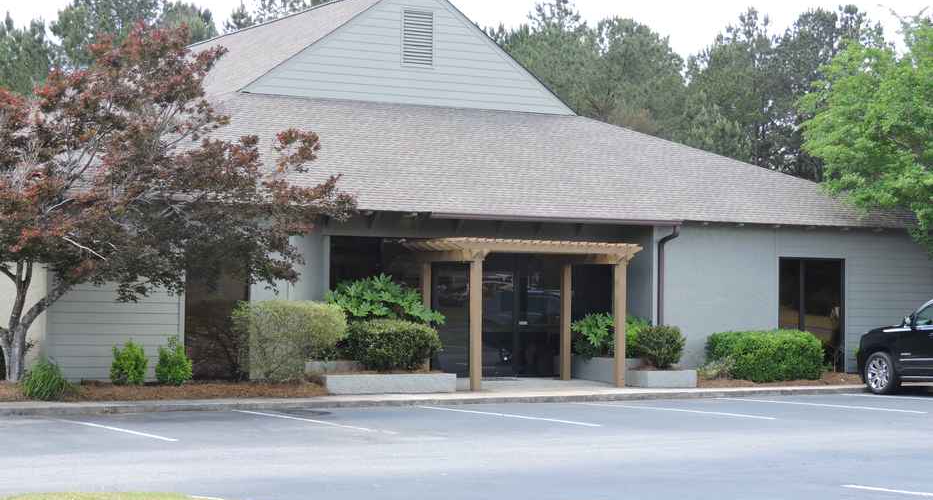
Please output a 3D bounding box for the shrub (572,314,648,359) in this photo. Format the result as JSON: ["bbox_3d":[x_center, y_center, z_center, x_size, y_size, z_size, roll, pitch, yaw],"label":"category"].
[{"bbox_3d":[2.839,1.669,36.903,1.000,0.840,1.200,1,-2,-31],"label":"shrub"}]

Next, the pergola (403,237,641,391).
[{"bbox_3d":[1.032,1.192,34.916,4.020,2.720,2.130,1,-2,-31],"label":"pergola"}]

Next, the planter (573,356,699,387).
[{"bbox_3d":[3.234,2.338,36.563,1.150,0.540,2.550,1,-2,-31],"label":"planter"}]

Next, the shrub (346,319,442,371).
[{"bbox_3d":[-1.291,1.666,33.077,1.480,0.910,0.900,1,-2,-31],"label":"shrub"}]

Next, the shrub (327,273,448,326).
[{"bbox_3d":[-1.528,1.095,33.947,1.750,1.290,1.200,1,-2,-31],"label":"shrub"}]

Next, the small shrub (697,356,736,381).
[{"bbox_3d":[4.749,2.265,36.035,0.560,0.450,0.520,1,-2,-31],"label":"small shrub"}]

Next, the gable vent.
[{"bbox_3d":[-1.052,-4.633,41.190,0.810,1.220,0.090,1,-2,-31],"label":"gable vent"}]

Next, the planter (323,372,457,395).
[{"bbox_3d":[-1.514,2.329,32.863,2.500,0.350,1.100,1,-2,-31],"label":"planter"}]

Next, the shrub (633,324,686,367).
[{"bbox_3d":[3.708,1.847,35.937,0.820,0.820,0.820,1,-2,-31],"label":"shrub"}]

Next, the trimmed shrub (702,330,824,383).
[{"bbox_3d":[5.793,2.054,37.032,2.050,1.020,1.100,1,-2,-31],"label":"trimmed shrub"}]

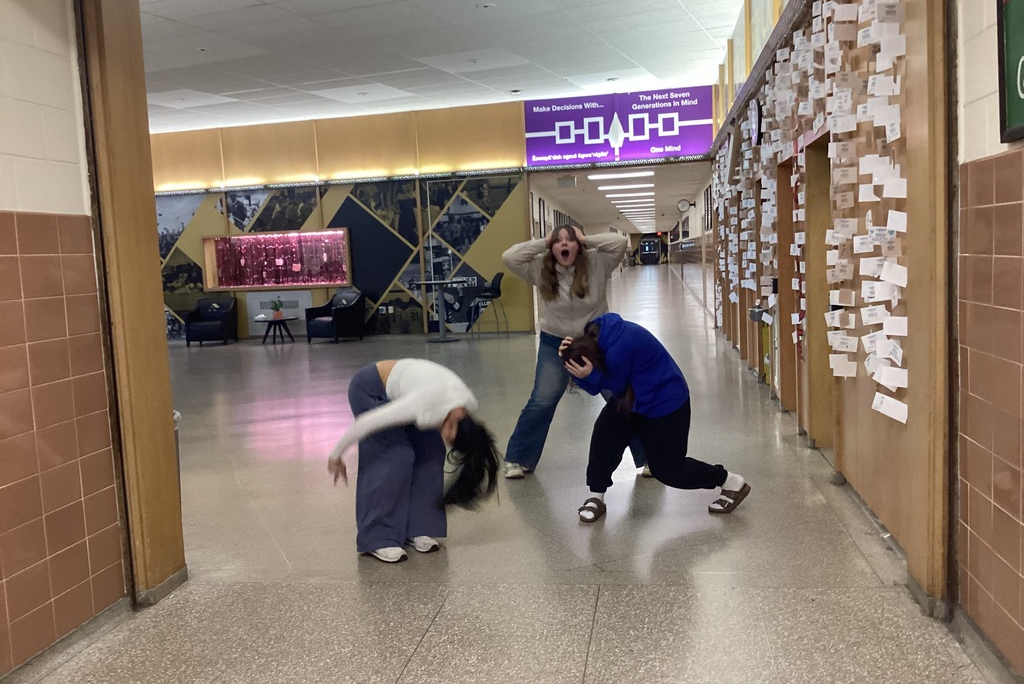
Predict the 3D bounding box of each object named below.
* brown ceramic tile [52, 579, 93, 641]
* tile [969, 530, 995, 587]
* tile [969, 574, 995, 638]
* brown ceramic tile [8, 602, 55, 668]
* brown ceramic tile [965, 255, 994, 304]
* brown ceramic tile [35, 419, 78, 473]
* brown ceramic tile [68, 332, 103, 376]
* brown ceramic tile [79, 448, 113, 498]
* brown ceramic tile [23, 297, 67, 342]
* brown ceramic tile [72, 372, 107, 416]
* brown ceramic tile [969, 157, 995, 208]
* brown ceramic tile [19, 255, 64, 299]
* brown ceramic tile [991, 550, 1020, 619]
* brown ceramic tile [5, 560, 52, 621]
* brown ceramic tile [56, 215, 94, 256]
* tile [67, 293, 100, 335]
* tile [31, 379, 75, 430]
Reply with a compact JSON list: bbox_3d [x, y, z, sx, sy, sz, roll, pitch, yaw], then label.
[{"bbox_3d":[-1.681,1.011,3.503,0.015,0.143,0.226,-2,6,9],"label":"brown ceramic tile"},{"bbox_3d":[1.531,0.713,2.985,0.012,0.147,0.211,-2,6,9],"label":"tile"},{"bbox_3d":[1.581,0.889,3.078,0.012,0.149,0.226,-2,5,9],"label":"tile"},{"bbox_3d":[-1.717,1.035,3.276,0.015,0.143,0.226,-2,6,9],"label":"brown ceramic tile"},{"bbox_3d":[1.488,-0.196,2.898,0.012,0.147,0.211,-2,6,9],"label":"brown ceramic tile"},{"bbox_3d":[-1.695,0.386,3.416,0.012,0.152,0.224,-2,5,9],"label":"brown ceramic tile"},{"bbox_3d":[-1.656,0.051,3.561,0.012,0.149,0.205,-2,5,9],"label":"brown ceramic tile"},{"bbox_3d":[-1.607,0.506,3.550,0.012,0.147,0.197,-2,6,10],"label":"brown ceramic tile"},{"bbox_3d":[-1.697,-0.081,3.332,0.012,0.149,0.223,-2,5,9],"label":"brown ceramic tile"},{"bbox_3d":[-1.648,0.205,3.576,0.012,0.149,0.205,-2,5,9],"label":"brown ceramic tile"},{"bbox_3d":[1.513,-0.510,2.947,0.012,0.144,0.226,-2,5,9],"label":"brown ceramic tile"},{"bbox_3d":[-1.740,-0.241,3.382,0.015,0.153,0.226,-2,6,9],"label":"brown ceramic tile"},{"bbox_3d":[1.519,0.748,2.801,0.012,0.149,0.223,-2,5,9],"label":"brown ceramic tile"},{"bbox_3d":[-1.708,0.877,3.236,0.012,0.152,0.224,-2,5,9],"label":"brown ceramic tile"},{"bbox_3d":[-1.713,-0.418,3.586,0.015,0.148,0.210,-2,6,9],"label":"brown ceramic tile"},{"bbox_3d":[-1.663,-0.103,3.547,0.012,0.149,0.205,-2,5,9],"label":"tile"},{"bbox_3d":[-1.682,0.227,3.361,0.012,0.149,0.223,-2,5,9],"label":"tile"}]

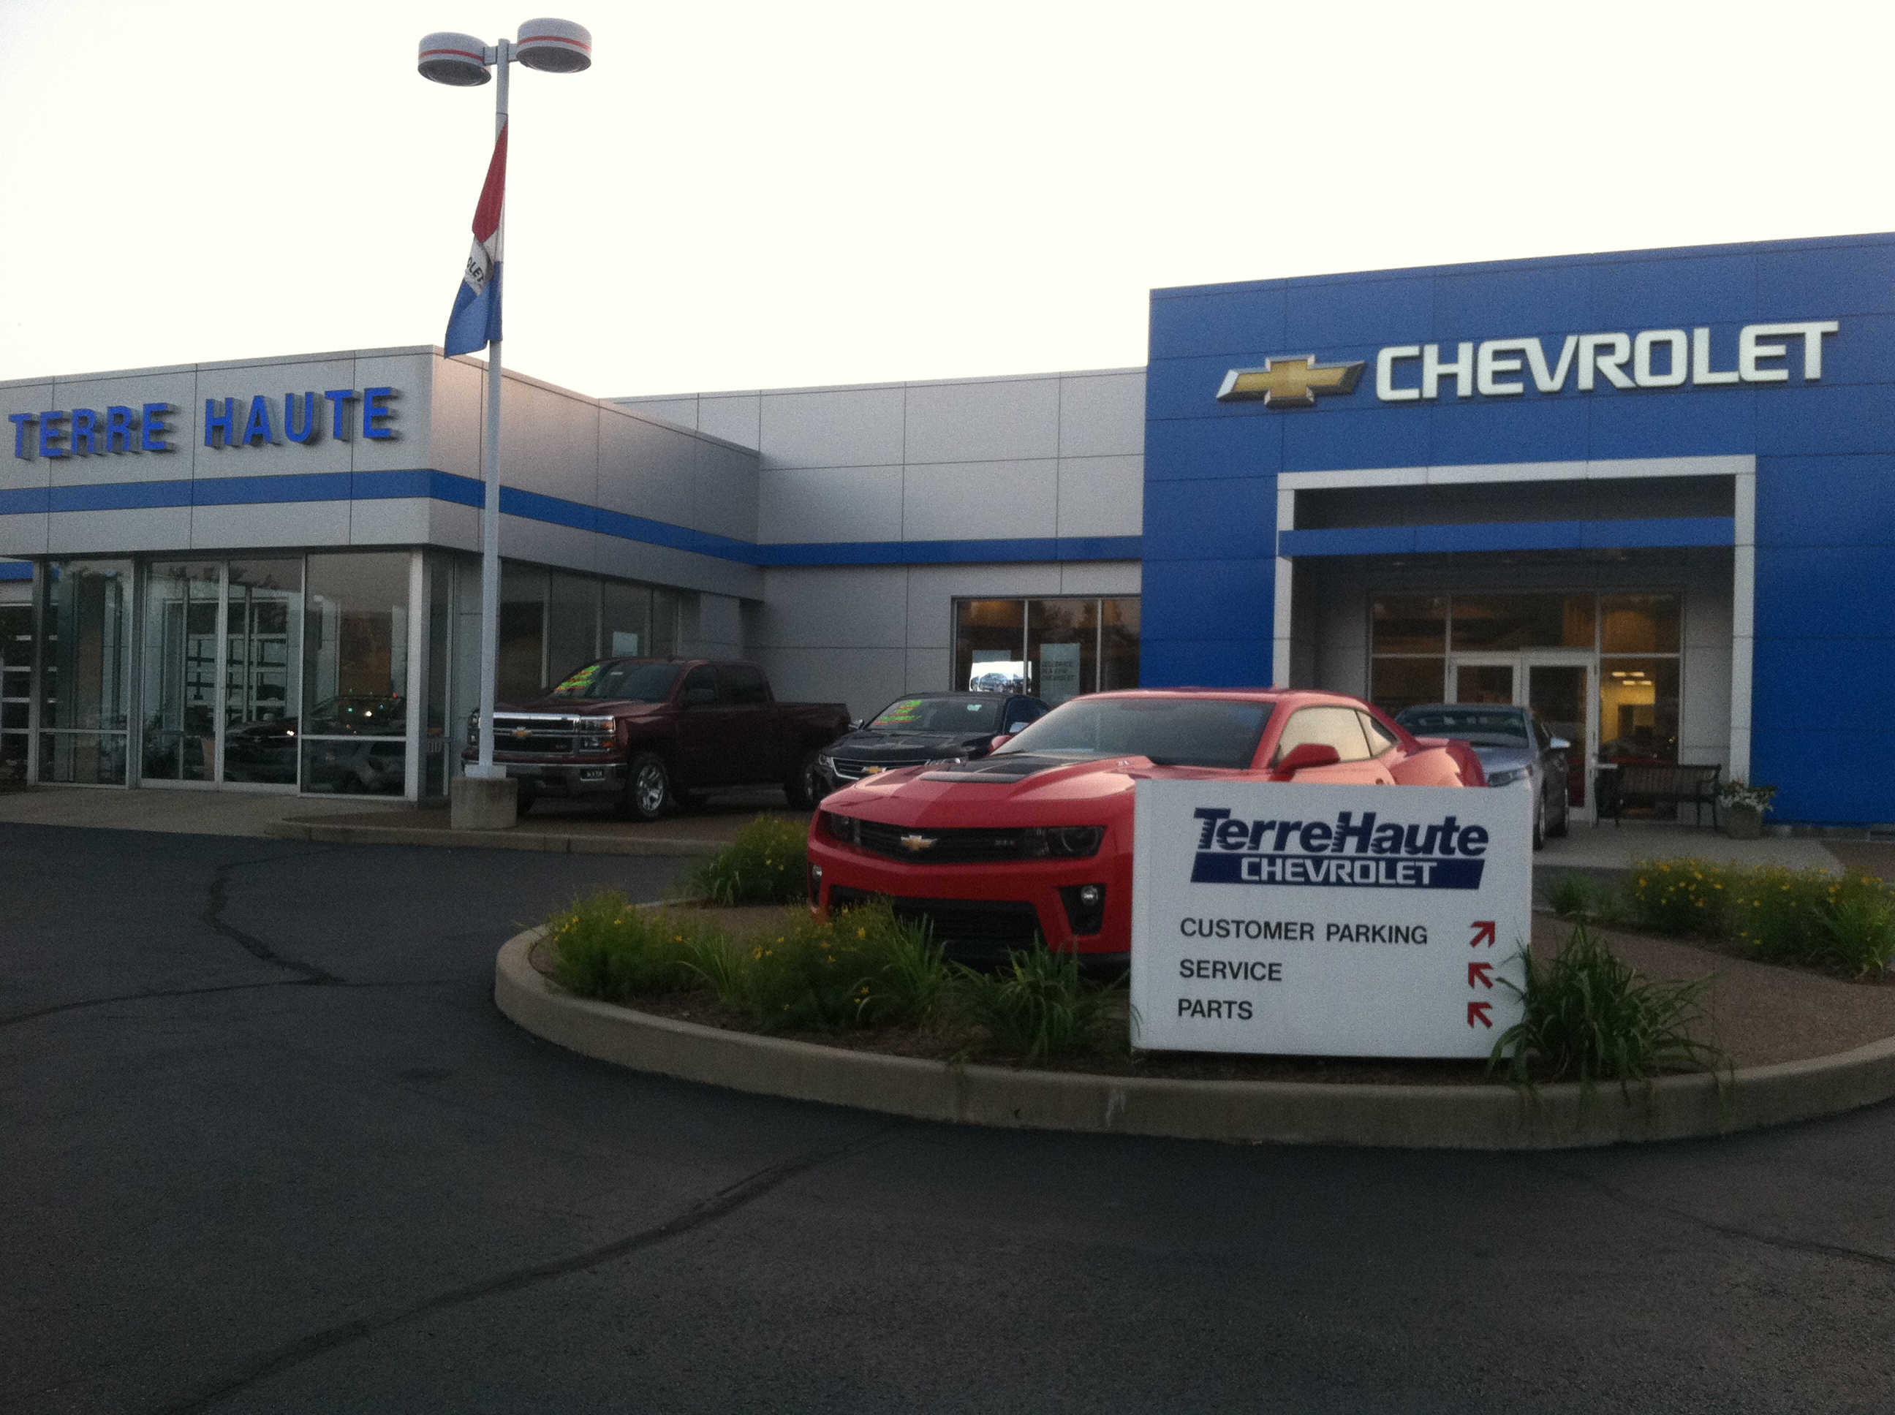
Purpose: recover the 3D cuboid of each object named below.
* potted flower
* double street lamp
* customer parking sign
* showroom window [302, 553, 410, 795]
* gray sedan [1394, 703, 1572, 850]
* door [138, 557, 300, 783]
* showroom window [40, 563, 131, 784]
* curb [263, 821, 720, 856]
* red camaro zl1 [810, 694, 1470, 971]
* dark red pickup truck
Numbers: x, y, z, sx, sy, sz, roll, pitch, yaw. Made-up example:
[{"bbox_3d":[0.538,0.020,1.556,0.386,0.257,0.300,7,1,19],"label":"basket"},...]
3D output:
[{"bbox_3d":[8.861,1.123,21.184,0.640,0.672,0.620,1,-1,0],"label":"potted flower"},{"bbox_3d":[-4.474,-2.755,18.914,1.880,7.880,0.700,1,-1,23],"label":"double street lamp"},{"bbox_3d":[1.262,0.697,6.377,1.303,0.881,0.180,1,-1,0],"label":"customer parking sign"},{"bbox_3d":[-7.525,-0.403,24.472,1.728,3.109,0.120,1,-1,23],"label":"showroom window"},{"bbox_3d":[5.626,0.696,20.558,1.900,1.465,4.850,1,-1,23],"label":"gray sedan"},{"bbox_3d":[-9.680,-0.437,25.611,2.771,3.066,0.120,1,-1,23],"label":"door"},{"bbox_3d":[-11.832,-0.479,26.314,1.780,3.110,0.120,1,-1,23],"label":"showroom window"},{"bbox_3d":[-4.307,1.213,17.667,5.100,0.150,0.220,1,-1,23],"label":"curb"},{"bbox_3d":[1.278,0.567,10.195,1.960,1.376,4.840,0,-2,35],"label":"red camaro zl1"},{"bbox_3d":[-3.300,0.353,23.006,2.070,1.880,5.840,1,-1,24],"label":"dark red pickup truck"}]

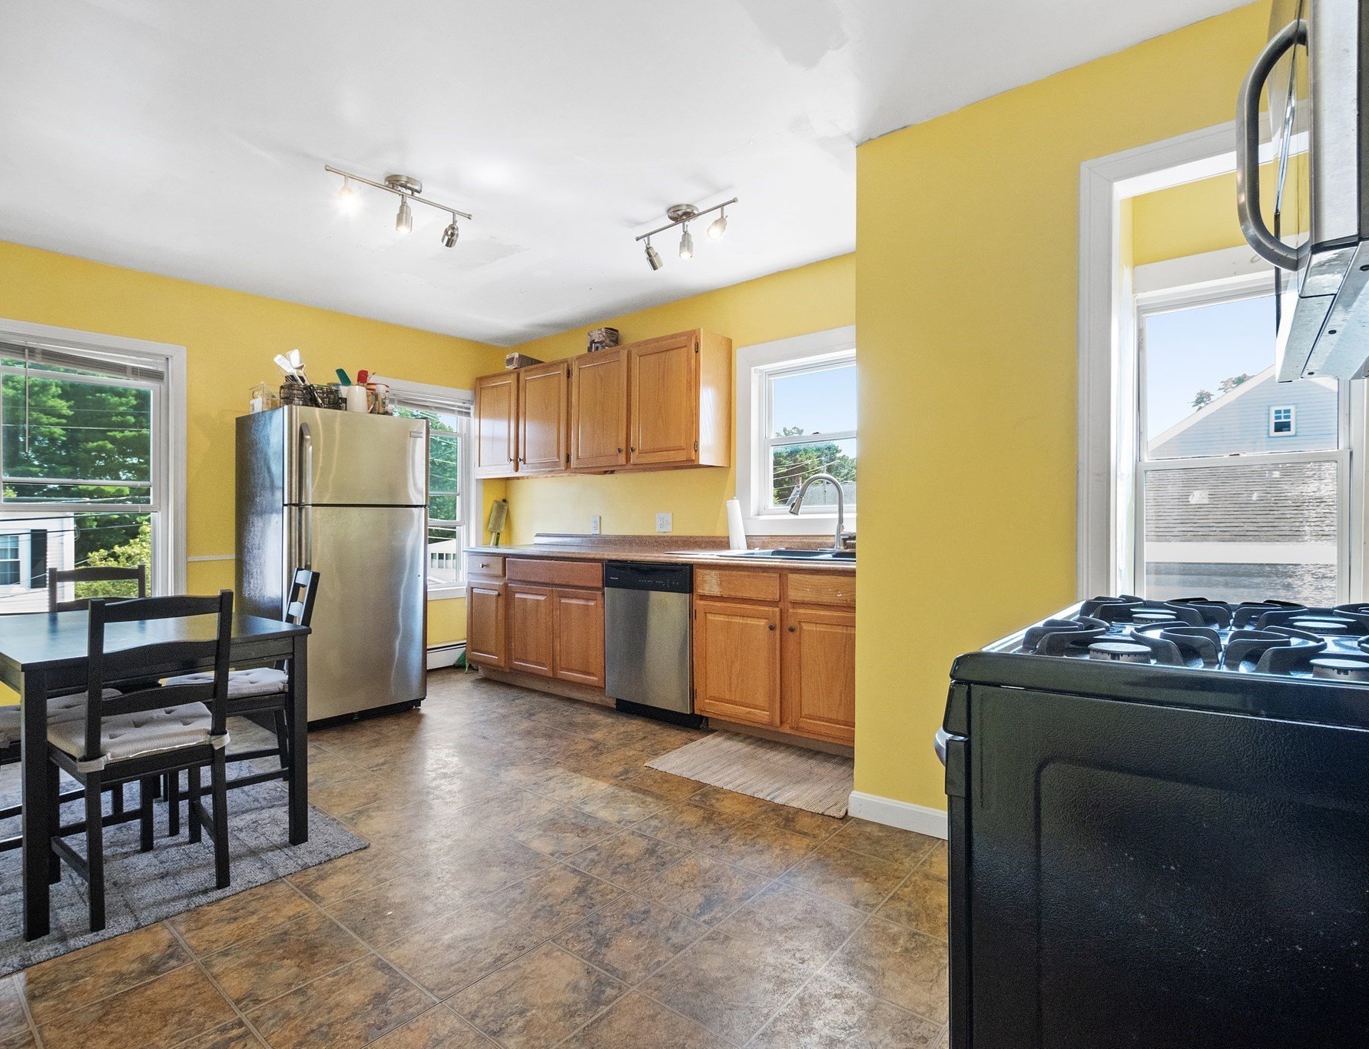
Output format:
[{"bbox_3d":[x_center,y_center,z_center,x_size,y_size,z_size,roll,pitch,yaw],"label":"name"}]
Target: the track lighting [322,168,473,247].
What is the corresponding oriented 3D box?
[{"bbox_3d":[-1.155,-1.310,2.699,0.587,0.245,0.140,0,0,-44],"label":"track lighting"}]

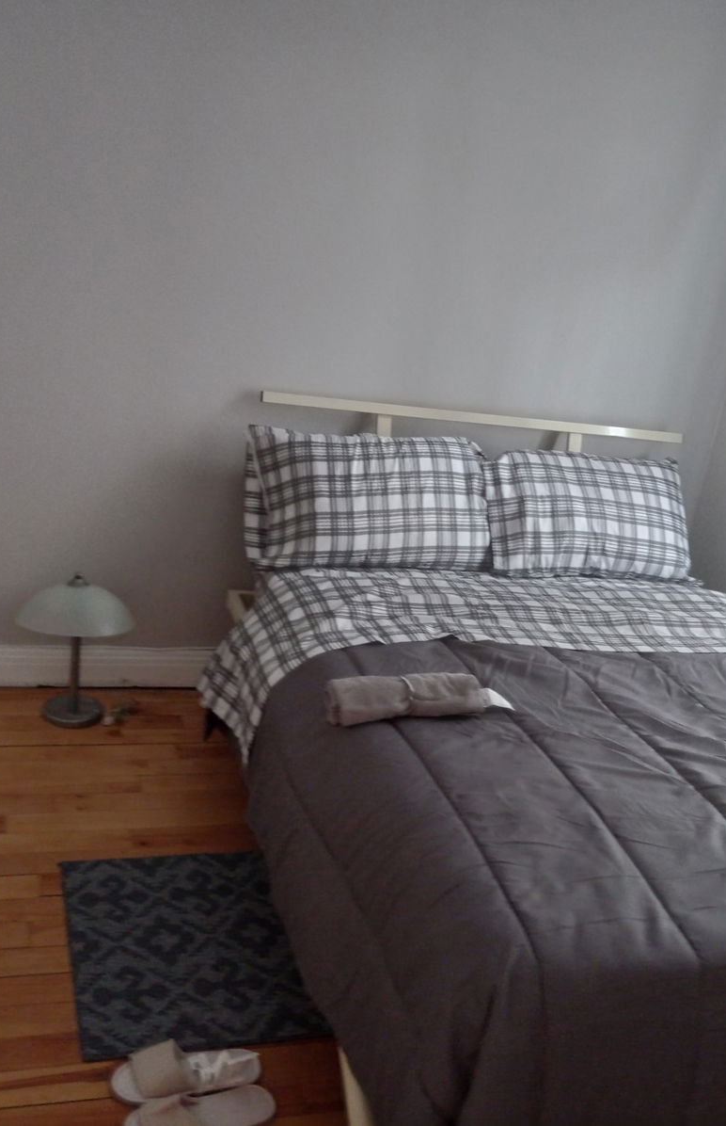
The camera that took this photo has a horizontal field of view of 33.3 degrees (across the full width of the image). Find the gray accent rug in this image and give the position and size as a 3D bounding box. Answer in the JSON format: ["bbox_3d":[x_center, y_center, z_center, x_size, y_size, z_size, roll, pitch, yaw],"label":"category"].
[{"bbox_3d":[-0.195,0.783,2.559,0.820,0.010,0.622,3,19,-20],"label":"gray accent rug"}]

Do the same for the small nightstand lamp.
[{"bbox_3d":[-0.783,0.223,3.306,0.315,0.416,0.315,3,19,-20],"label":"small nightstand lamp"}]

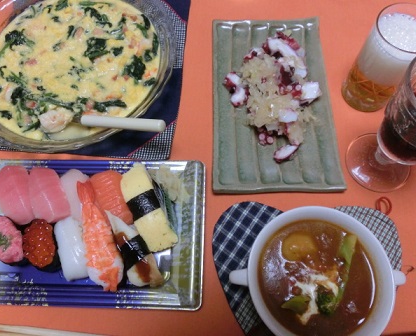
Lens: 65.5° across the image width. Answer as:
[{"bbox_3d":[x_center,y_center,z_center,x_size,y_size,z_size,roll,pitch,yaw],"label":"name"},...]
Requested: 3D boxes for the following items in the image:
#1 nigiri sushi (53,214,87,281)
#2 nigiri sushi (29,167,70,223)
[{"bbox_3d":[-0.117,0.075,0.298,0.029,0.028,0.059,-21,68,-7],"label":"nigiri sushi"},{"bbox_3d":[-0.148,0.029,0.316,0.032,0.031,0.057,-23,69,-8],"label":"nigiri sushi"}]

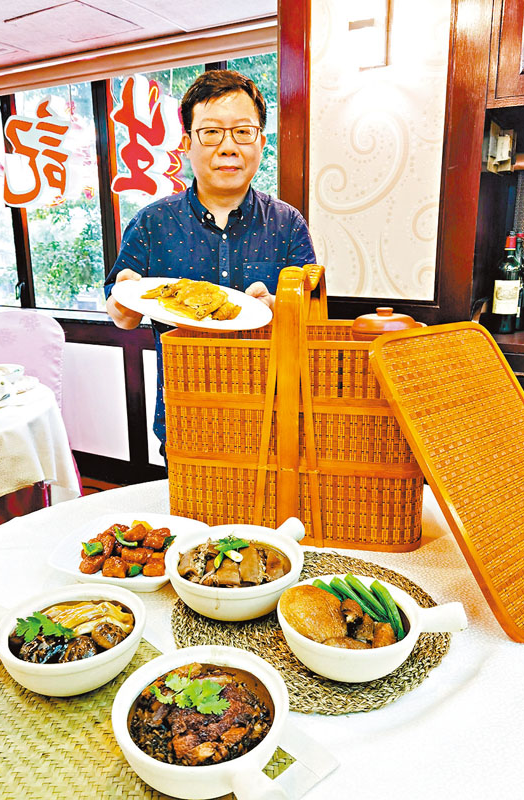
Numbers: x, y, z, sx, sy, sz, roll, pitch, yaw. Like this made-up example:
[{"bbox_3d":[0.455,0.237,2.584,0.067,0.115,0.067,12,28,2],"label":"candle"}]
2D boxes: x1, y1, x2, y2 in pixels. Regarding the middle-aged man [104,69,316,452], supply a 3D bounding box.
[{"bbox_3d":[-0.099,0.122,1.453,0.500,1.660,0.430,-1,14,-3],"label":"middle-aged man"}]

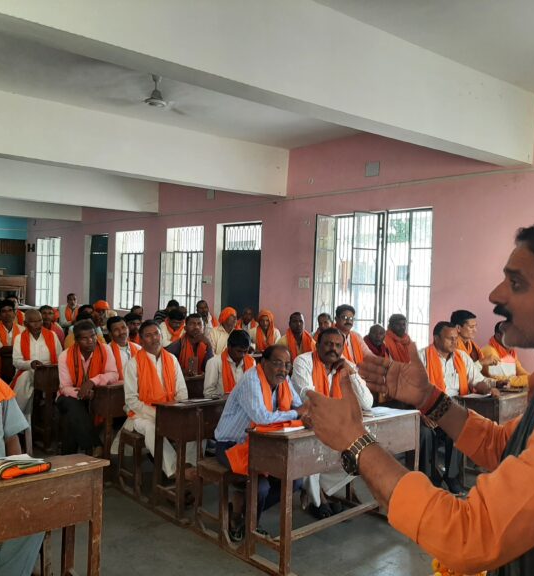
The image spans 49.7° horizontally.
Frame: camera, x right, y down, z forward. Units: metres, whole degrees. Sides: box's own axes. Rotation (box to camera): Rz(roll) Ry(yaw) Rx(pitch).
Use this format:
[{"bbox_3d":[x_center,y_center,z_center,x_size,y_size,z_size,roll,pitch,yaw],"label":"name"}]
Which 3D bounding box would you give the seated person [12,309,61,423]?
[{"bbox_3d":[-2.122,0.808,5.258,0.520,1.200,0.780,1,2,-28],"label":"seated person"}]

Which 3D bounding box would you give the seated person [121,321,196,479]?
[{"bbox_3d":[-0.755,0.847,4.074,0.520,1.220,0.700,1,2,-28],"label":"seated person"}]

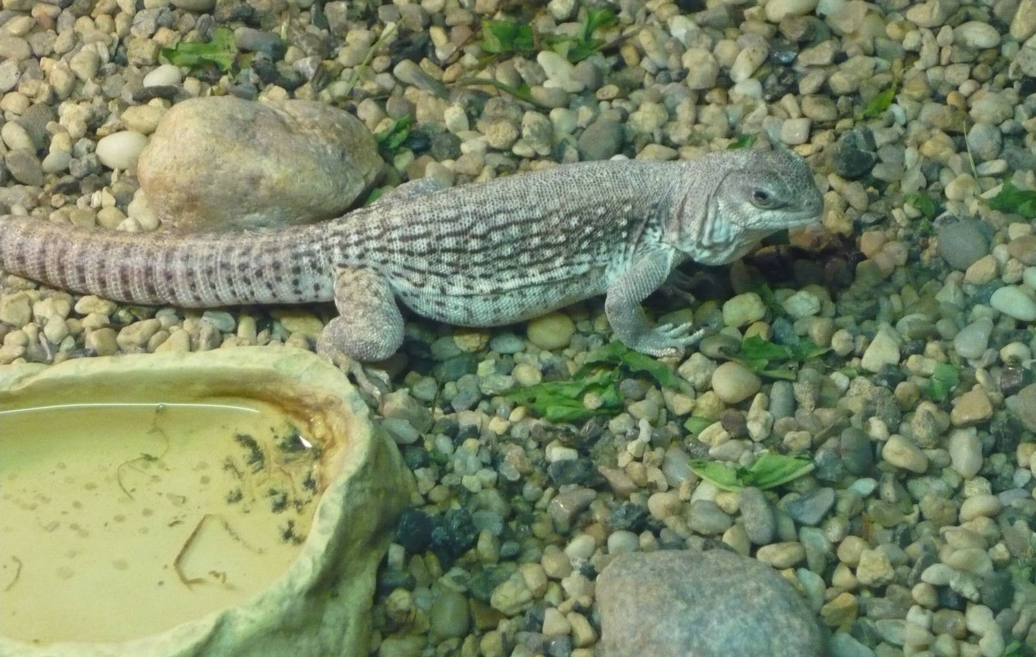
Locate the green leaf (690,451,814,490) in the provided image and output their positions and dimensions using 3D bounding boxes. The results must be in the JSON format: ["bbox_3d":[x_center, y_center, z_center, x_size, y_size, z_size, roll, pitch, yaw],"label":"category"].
[{"bbox_3d":[0.068,0.042,0.876,0.036,0.010,0.013,-2,46,-2],"label":"green leaf"}]

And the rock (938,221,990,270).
[{"bbox_3d":[0.141,-0.026,0.945,0.017,0.014,0.017,0,46,0],"label":"rock"}]

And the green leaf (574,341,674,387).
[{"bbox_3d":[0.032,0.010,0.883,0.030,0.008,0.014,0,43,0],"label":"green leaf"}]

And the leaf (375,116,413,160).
[{"bbox_3d":[-0.041,-0.062,0.980,0.008,0.008,0.019,24,51,22],"label":"leaf"}]

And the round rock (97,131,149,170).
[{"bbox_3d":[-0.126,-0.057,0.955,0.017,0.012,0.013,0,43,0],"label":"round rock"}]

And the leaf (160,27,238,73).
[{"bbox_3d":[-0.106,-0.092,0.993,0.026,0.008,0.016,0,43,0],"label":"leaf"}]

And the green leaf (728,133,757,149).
[{"bbox_3d":[0.073,-0.060,0.978,0.012,0.006,0.012,0,46,0],"label":"green leaf"}]

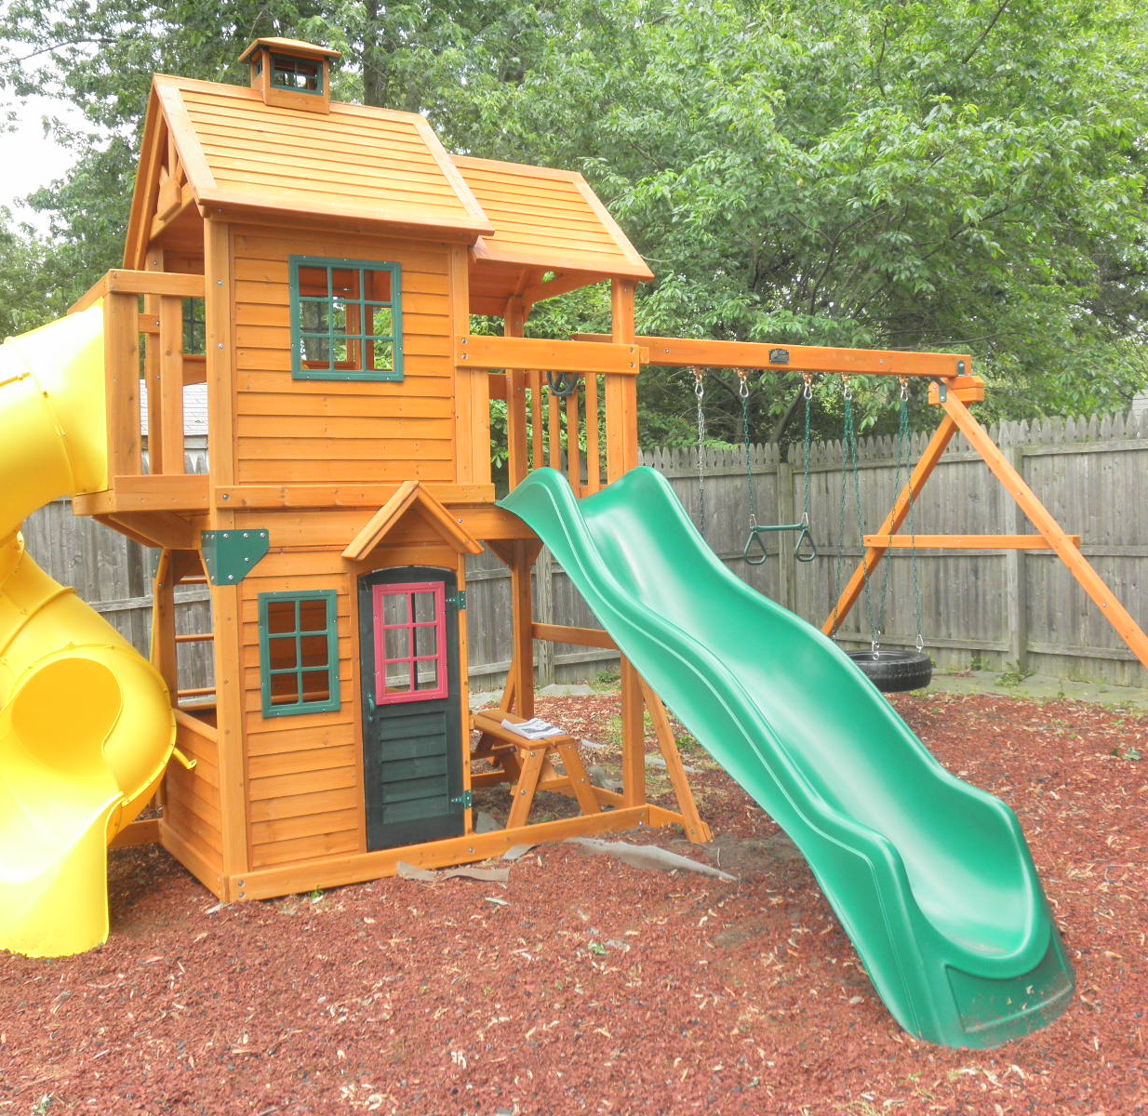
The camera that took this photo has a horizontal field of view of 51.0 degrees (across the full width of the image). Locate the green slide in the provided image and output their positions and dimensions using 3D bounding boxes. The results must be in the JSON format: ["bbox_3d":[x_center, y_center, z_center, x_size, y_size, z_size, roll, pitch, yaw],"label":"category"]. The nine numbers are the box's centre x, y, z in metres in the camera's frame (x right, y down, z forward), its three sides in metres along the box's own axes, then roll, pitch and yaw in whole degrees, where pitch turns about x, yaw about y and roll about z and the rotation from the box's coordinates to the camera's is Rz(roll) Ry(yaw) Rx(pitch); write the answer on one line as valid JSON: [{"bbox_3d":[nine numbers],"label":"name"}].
[{"bbox_3d":[0.587,0.456,4.301,0.643,1.657,2.461,-3,3,-31],"label":"green slide"}]

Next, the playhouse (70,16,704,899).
[{"bbox_3d":[-0.948,-0.494,5.432,2.370,3.535,2.119,-3,3,-31],"label":"playhouse"}]

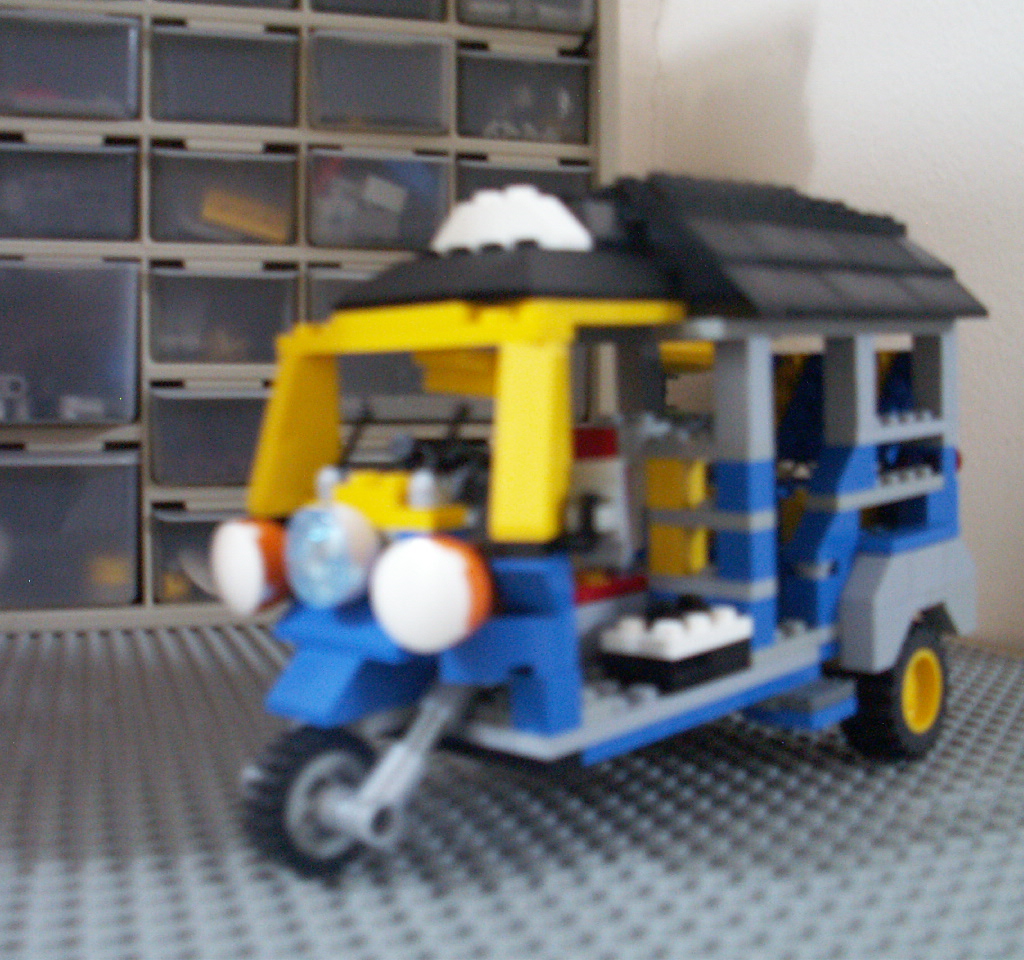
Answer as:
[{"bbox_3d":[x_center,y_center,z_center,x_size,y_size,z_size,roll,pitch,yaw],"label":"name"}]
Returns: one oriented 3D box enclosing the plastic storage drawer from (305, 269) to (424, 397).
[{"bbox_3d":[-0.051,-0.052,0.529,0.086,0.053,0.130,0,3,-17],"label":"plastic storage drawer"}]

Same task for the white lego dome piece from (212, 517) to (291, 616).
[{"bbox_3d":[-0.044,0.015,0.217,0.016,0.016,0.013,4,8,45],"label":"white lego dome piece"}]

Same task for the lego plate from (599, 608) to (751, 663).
[{"bbox_3d":[0.030,0.026,0.233,0.016,0.005,0.024,3,7,44],"label":"lego plate"}]

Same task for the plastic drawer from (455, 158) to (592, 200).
[{"bbox_3d":[-0.014,-0.103,0.537,0.051,0.035,0.130,0,3,-17],"label":"plastic drawer"}]

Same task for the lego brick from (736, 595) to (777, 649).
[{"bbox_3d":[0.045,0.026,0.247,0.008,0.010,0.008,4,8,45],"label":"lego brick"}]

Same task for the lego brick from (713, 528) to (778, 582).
[{"bbox_3d":[0.044,0.014,0.243,0.008,0.010,0.008,4,8,43],"label":"lego brick"}]

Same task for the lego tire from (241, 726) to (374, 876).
[{"bbox_3d":[-0.033,0.052,0.212,0.008,0.024,0.024,4,8,43],"label":"lego tire"}]

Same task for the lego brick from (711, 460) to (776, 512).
[{"bbox_3d":[0.044,0.001,0.244,0.008,0.010,0.008,4,8,45],"label":"lego brick"}]

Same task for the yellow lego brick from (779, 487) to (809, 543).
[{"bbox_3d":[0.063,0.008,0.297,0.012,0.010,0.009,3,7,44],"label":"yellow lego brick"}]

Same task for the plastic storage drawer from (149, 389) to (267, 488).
[{"bbox_3d":[-0.123,-0.018,0.524,0.054,0.036,0.130,-1,3,-18],"label":"plastic storage drawer"}]

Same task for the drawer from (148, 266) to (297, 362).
[{"bbox_3d":[-0.123,-0.061,0.548,0.053,0.036,0.135,0,0,-13],"label":"drawer"}]

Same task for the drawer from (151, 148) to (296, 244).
[{"bbox_3d":[-0.122,-0.104,0.521,0.054,0.036,0.130,-1,3,-18],"label":"drawer"}]

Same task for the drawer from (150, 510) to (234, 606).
[{"bbox_3d":[-0.121,0.028,0.549,0.053,0.036,0.135,0,0,-13],"label":"drawer"}]

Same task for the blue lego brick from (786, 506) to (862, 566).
[{"bbox_3d":[0.063,0.011,0.263,0.008,0.010,0.016,4,8,43],"label":"blue lego brick"}]

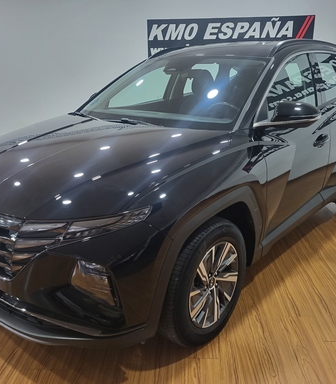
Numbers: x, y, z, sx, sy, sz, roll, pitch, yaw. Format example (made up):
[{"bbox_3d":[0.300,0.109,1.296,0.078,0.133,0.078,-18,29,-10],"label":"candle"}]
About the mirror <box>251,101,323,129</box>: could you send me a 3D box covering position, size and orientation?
[{"bbox_3d":[0.686,-0.428,2.167,0.250,0.180,0.270,14,23,39],"label":"mirror"}]

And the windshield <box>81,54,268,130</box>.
[{"bbox_3d":[-0.014,-0.743,2.768,1.440,0.140,0.910,14,54,39],"label":"windshield"}]

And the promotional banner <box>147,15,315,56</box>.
[{"bbox_3d":[1.022,-2.560,6.398,2.720,0.620,0.030,1,18,5],"label":"promotional banner"}]

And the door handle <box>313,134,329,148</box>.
[{"bbox_3d":[1.105,-0.367,2.782,0.060,0.060,0.240,14,23,39],"label":"door handle"}]

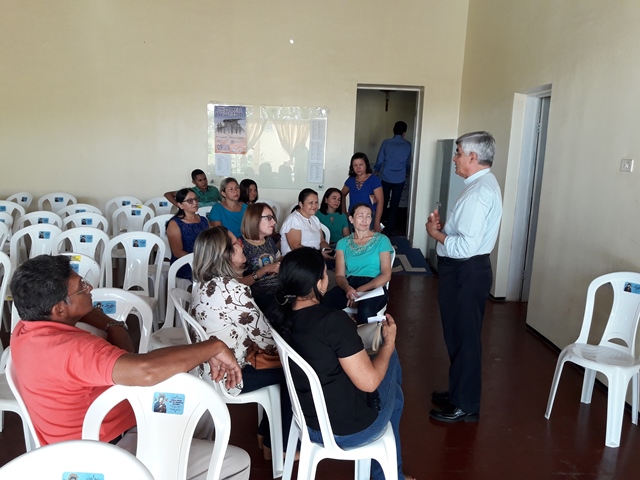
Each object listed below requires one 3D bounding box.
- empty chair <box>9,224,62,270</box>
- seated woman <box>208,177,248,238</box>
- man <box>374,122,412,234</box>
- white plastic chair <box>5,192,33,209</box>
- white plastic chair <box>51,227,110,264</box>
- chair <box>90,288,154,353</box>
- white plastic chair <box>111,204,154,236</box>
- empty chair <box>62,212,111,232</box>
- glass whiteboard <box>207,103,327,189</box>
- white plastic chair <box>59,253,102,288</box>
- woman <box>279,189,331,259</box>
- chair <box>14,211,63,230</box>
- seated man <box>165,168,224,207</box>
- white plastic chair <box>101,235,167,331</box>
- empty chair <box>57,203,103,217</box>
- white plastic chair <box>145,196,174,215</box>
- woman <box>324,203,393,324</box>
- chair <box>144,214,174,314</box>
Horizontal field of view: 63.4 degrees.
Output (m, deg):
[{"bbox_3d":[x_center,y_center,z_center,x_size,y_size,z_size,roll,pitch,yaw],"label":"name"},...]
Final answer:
[{"bbox_3d":[-2.172,0.352,3.801,0.440,0.879,0.490,3,10,2],"label":"empty chair"},{"bbox_3d":[-0.801,0.013,5.137,0.500,1.220,0.720,-4,11,-31],"label":"seated woman"},{"bbox_3d":[1.114,-0.902,7.750,0.540,1.680,0.420,2,10,3],"label":"man"},{"bbox_3d":[-3.648,-0.098,6.054,0.440,0.879,0.490,5,10,16],"label":"white plastic chair"},{"bbox_3d":[-1.791,0.389,3.759,0.440,0.885,0.520,1,10,-7],"label":"white plastic chair"},{"bbox_3d":[-0.935,0.701,2.188,0.440,0.885,0.520,0,10,-12],"label":"chair"},{"bbox_3d":[-1.890,0.137,5.137,0.440,0.885,0.520,1,10,-7],"label":"white plastic chair"},{"bbox_3d":[-2.110,0.229,4.555,0.450,0.890,0.520,1,10,-7],"label":"empty chair"},{"bbox_3d":[-0.715,-1.245,7.008,1.608,1.100,0.030,2,10,-1],"label":"glass whiteboard"},{"bbox_3d":[-1.458,0.553,2.814,0.450,0.890,0.520,1,10,-5],"label":"white plastic chair"},{"bbox_3d":[-0.003,0.161,4.482,0.780,1.187,0.500,11,13,40],"label":"woman"},{"bbox_3d":[-2.522,0.217,4.494,0.440,0.879,0.490,2,10,1],"label":"chair"},{"bbox_3d":[-1.381,-0.172,5.889,0.620,1.255,0.780,-1,10,-16],"label":"seated man"},{"bbox_3d":[-1.328,0.422,3.660,0.440,0.885,0.520,0,10,-12],"label":"white plastic chair"},{"bbox_3d":[-2.394,0.116,5.078,0.450,0.890,0.520,1,10,-10],"label":"empty chair"},{"bbox_3d":[-1.922,-0.044,6.133,0.440,0.879,0.490,1,10,-4],"label":"white plastic chair"},{"bbox_3d":[0.213,0.333,3.681,0.520,1.155,0.780,5,11,14],"label":"woman"},{"bbox_3d":[-1.455,0.233,4.645,0.440,0.879,0.490,4,10,8],"label":"chair"}]

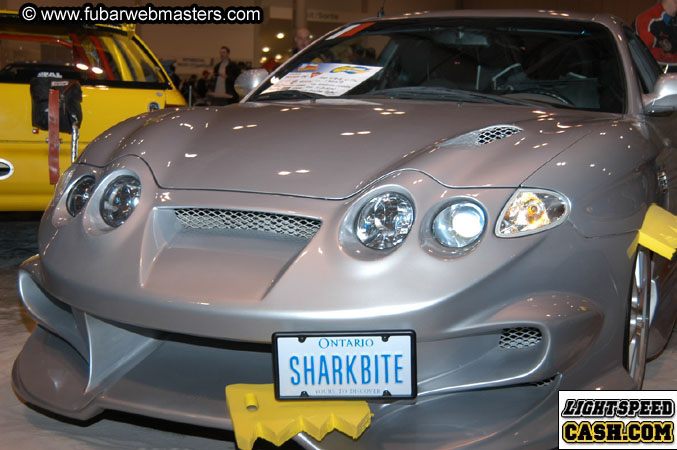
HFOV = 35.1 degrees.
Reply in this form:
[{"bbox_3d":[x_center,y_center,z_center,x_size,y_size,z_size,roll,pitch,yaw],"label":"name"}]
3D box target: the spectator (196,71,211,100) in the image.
[{"bbox_3d":[-3.151,-2.955,25.084,0.480,1.300,0.550,-3,9,-30],"label":"spectator"}]

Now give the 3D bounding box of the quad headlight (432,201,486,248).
[{"bbox_3d":[0.287,0.000,2.530,0.122,0.118,0.072,4,-2,25],"label":"quad headlight"}]

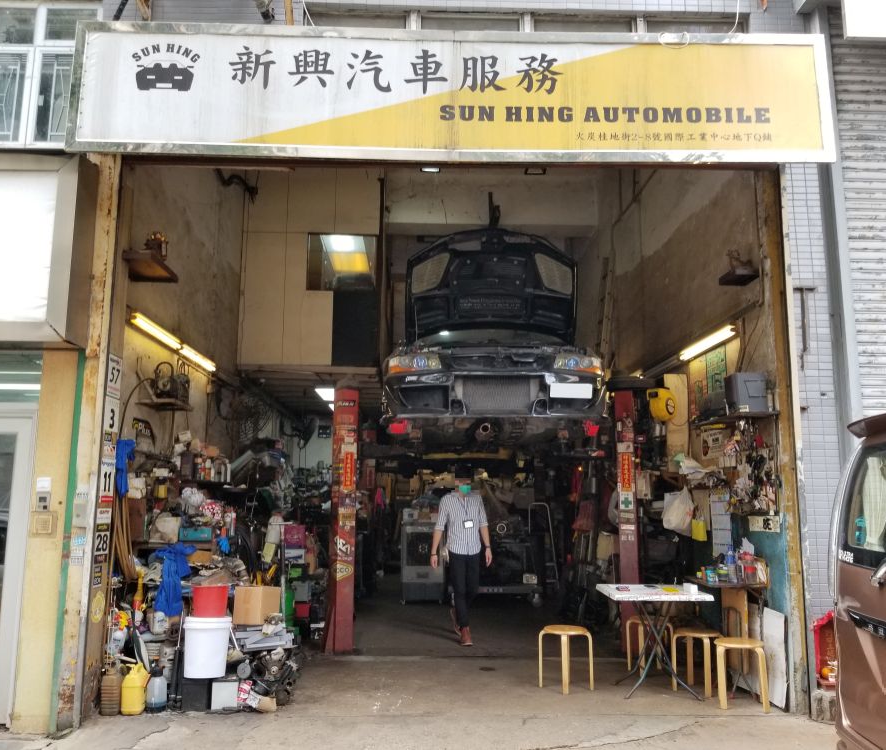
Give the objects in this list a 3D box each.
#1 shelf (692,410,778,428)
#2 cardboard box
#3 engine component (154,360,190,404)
[{"bbox_3d":[2.315,0.358,5.987,0.330,0.060,0.920,1,-8,-1],"label":"shelf"},{"bbox_3d":[-1.331,1.625,5.361,0.210,0.265,0.250,-1,-9,12],"label":"cardboard box"},{"bbox_3d":[-2.322,0.070,6.449,0.240,0.330,0.400,1,-8,-1],"label":"engine component"}]

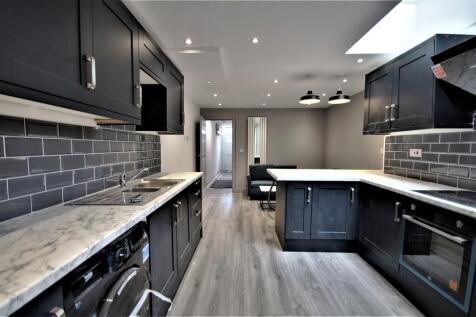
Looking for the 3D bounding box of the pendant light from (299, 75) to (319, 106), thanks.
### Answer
[{"bbox_3d":[1.054,-1.005,2.899,0.320,0.415,0.320,0,3,2],"label":"pendant light"}]

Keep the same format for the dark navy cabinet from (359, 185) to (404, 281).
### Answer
[{"bbox_3d":[1.687,0.649,1.986,0.580,0.730,0.650,0,3,2],"label":"dark navy cabinet"}]

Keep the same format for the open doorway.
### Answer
[{"bbox_3d":[-0.540,-0.052,5.524,0.800,2.030,0.120,0,3,2],"label":"open doorway"}]

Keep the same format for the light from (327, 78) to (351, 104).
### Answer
[{"bbox_3d":[1.492,-1.004,2.887,0.320,0.415,0.320,0,3,2],"label":"light"}]

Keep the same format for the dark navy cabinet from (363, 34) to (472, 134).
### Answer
[{"bbox_3d":[1.835,-0.679,2.158,0.310,0.780,0.985,0,3,2],"label":"dark navy cabinet"}]

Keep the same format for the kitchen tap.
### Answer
[{"bbox_3d":[-0.938,0.178,1.826,0.250,0.160,0.130,0,3,-10],"label":"kitchen tap"}]

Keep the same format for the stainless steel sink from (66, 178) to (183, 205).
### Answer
[{"bbox_3d":[-0.809,0.336,1.724,0.490,0.160,0.985,0,3,2],"label":"stainless steel sink"}]

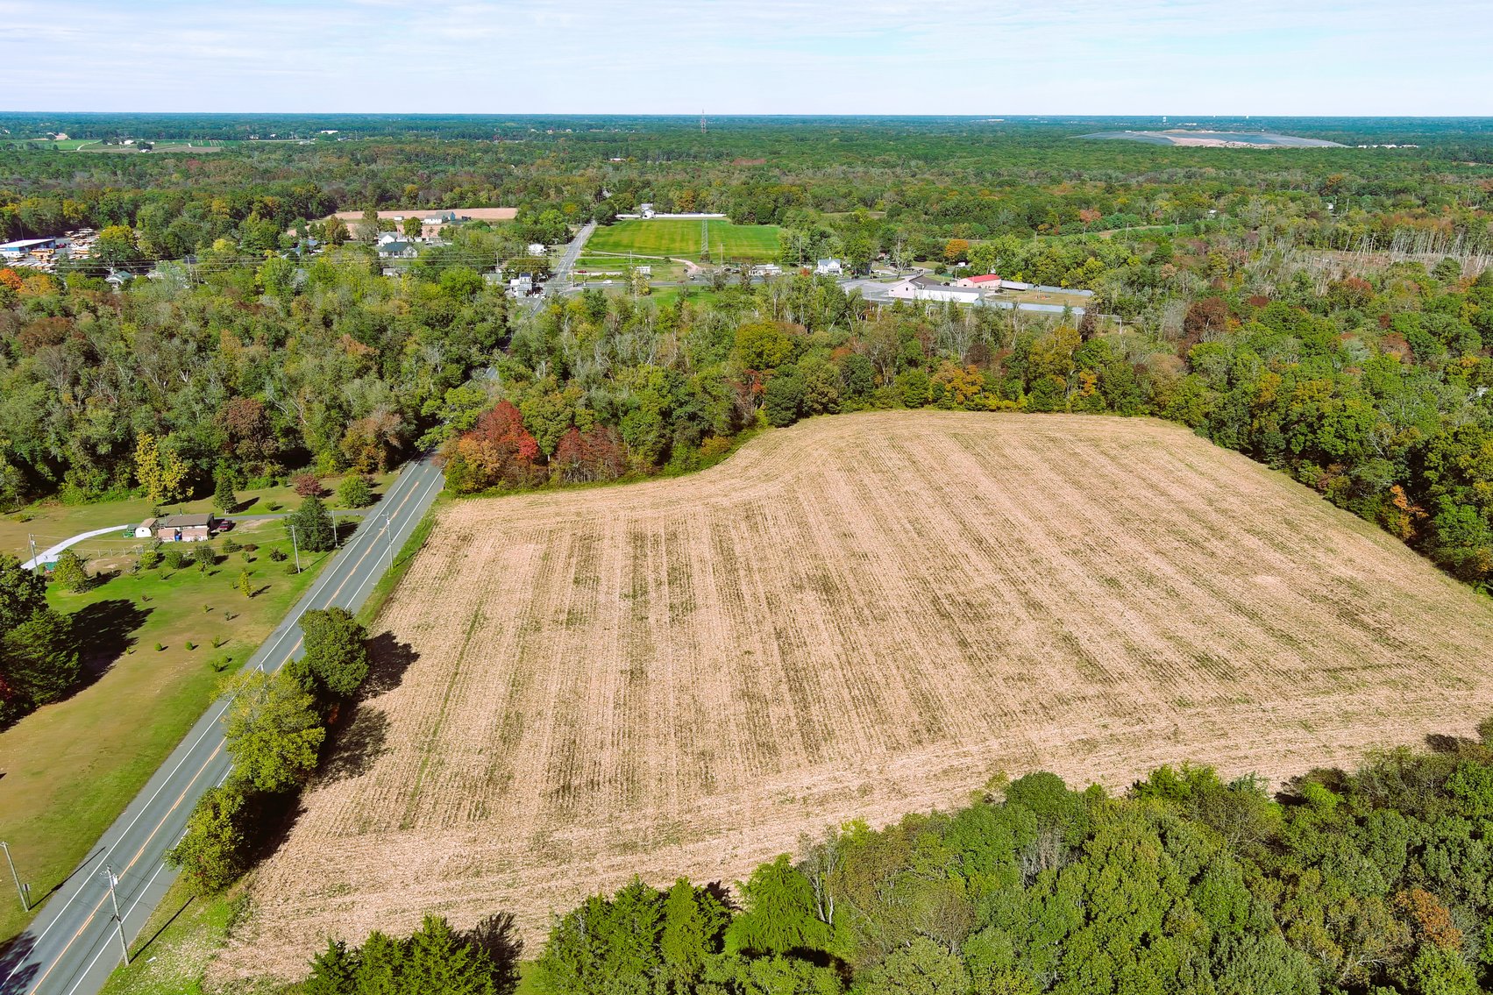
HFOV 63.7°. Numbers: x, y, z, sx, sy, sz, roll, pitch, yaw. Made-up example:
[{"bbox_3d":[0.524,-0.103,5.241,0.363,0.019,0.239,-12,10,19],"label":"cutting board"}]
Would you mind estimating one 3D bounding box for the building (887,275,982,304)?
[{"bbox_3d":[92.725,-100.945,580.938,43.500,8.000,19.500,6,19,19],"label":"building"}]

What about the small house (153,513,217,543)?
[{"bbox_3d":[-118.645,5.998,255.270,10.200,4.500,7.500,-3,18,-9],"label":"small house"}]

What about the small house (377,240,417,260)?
[{"bbox_3d":[-210.441,-151.212,733.188,22.300,8.200,12.000,0,18,0],"label":"small house"}]

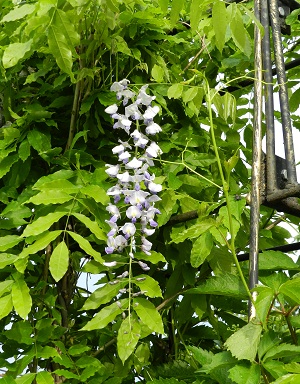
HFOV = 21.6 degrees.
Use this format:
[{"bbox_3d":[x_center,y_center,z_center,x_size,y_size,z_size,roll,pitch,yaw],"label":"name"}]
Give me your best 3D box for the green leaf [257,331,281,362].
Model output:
[{"bbox_3d":[0.180,0.235,1.190,0.029,0.049,0.012,33,-12,-5],"label":"green leaf"}]

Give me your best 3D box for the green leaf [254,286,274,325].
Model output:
[{"bbox_3d":[0.171,0.171,1.170,0.033,0.059,0.013,8,-11,29],"label":"green leaf"}]

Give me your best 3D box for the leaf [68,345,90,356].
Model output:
[{"bbox_3d":[-0.144,0.327,1.620,0.049,0.026,0.009,-10,-30,6],"label":"leaf"}]

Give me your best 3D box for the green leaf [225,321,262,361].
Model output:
[{"bbox_3d":[0.139,0.220,1.160,0.049,0.061,0.013,36,-9,0],"label":"green leaf"}]

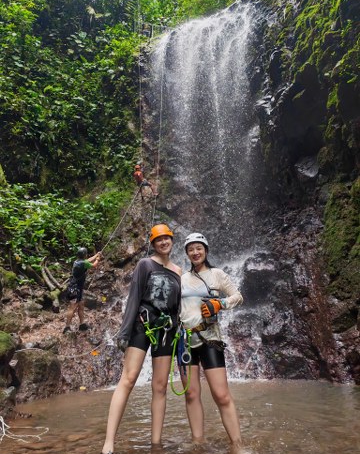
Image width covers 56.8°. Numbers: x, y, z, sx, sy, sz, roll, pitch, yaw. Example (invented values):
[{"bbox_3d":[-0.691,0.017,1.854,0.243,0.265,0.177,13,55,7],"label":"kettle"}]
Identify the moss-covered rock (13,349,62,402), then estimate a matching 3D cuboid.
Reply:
[{"bbox_3d":[-1.730,1.680,3.960,0.600,0.480,0.520,5,-12,-25],"label":"moss-covered rock"}]

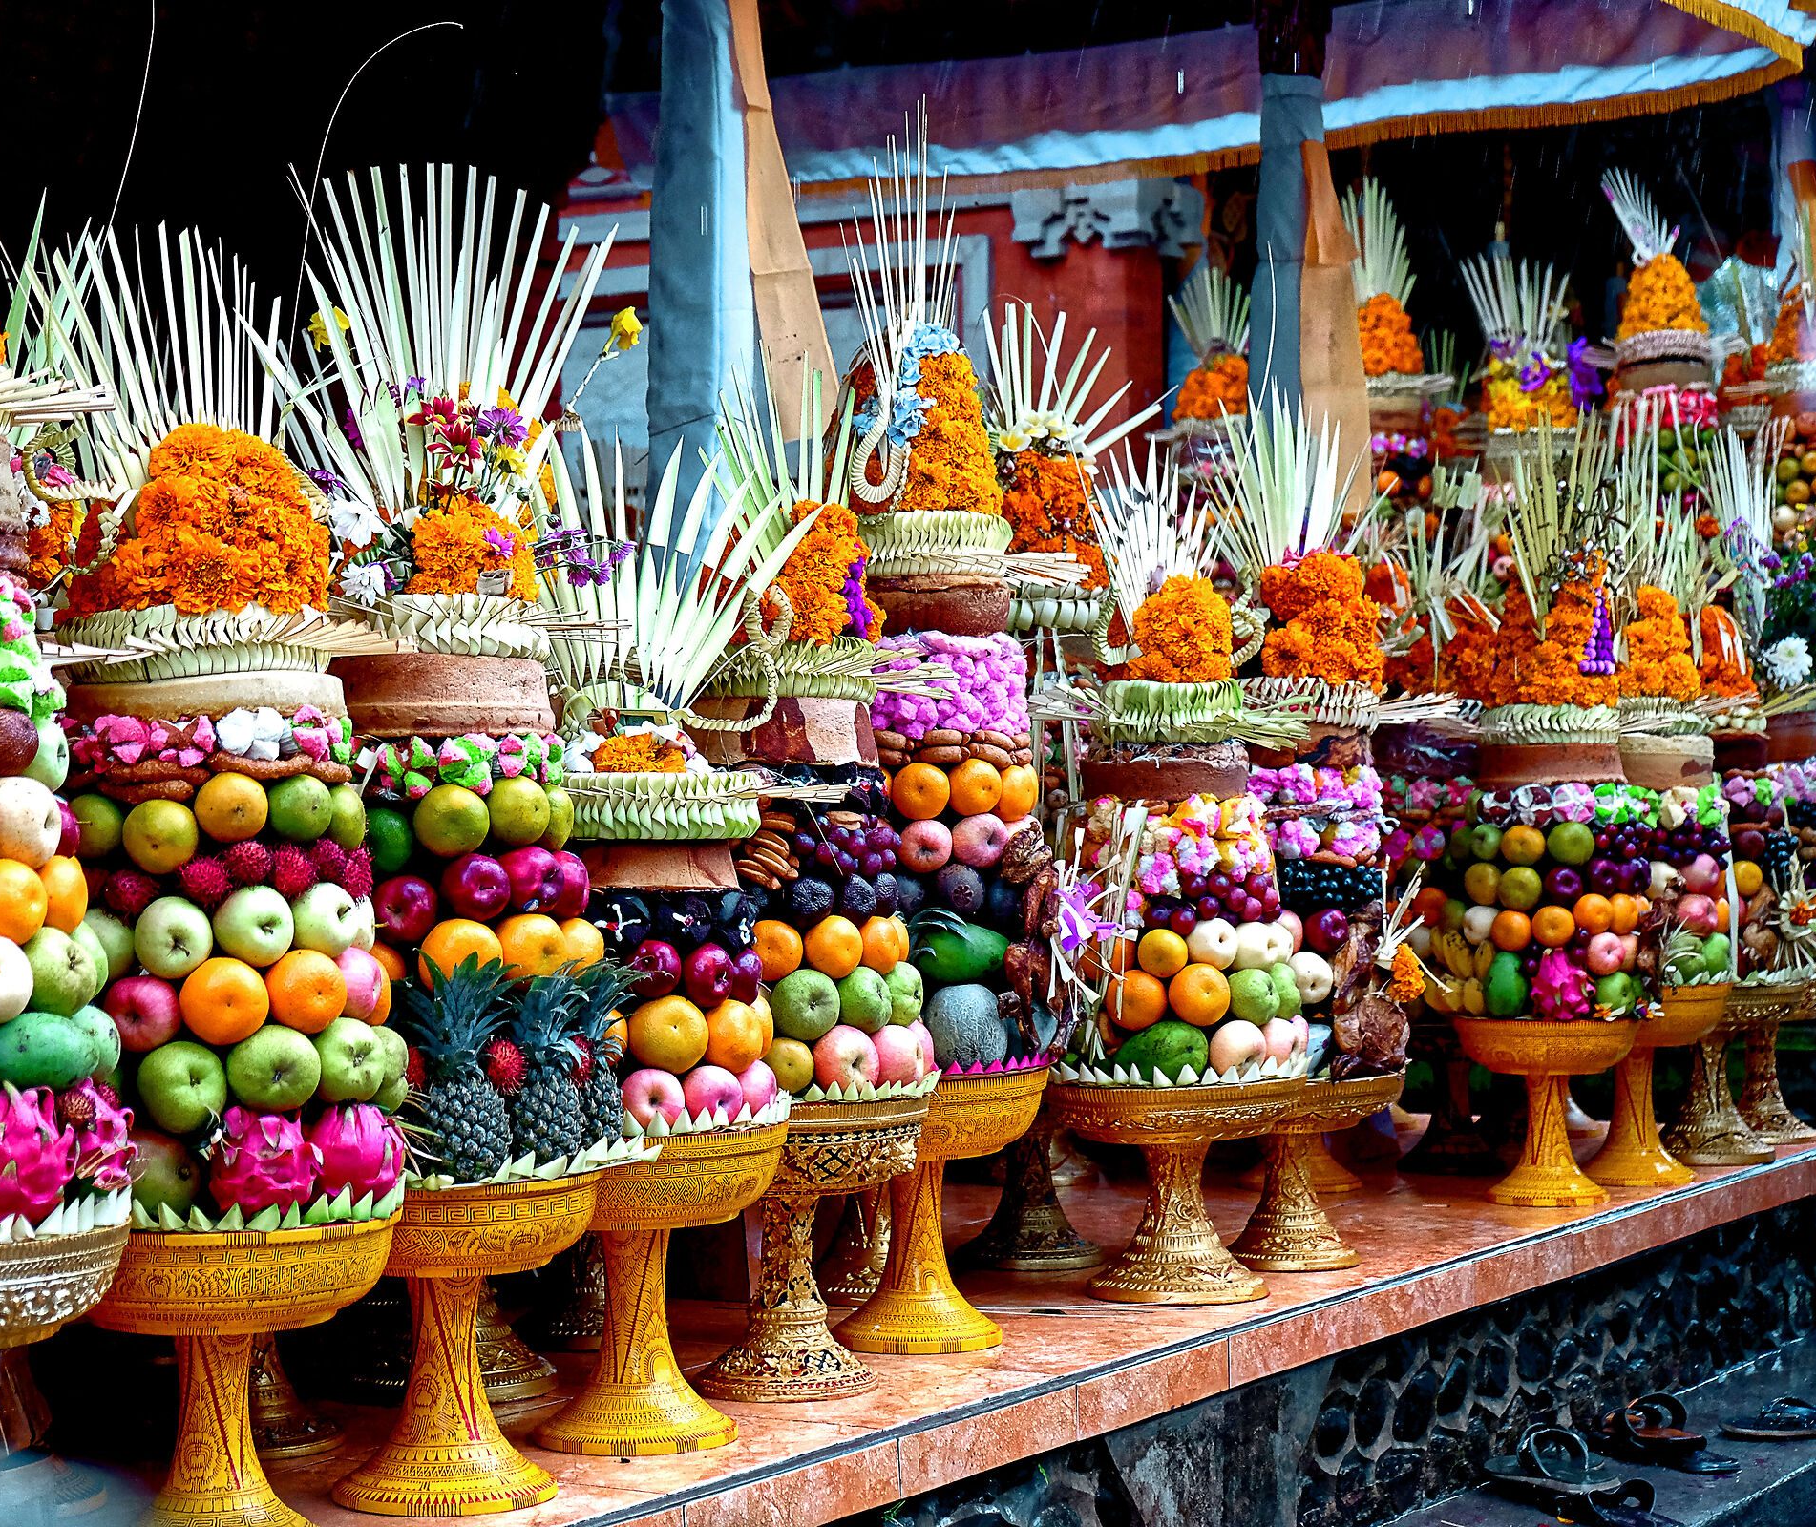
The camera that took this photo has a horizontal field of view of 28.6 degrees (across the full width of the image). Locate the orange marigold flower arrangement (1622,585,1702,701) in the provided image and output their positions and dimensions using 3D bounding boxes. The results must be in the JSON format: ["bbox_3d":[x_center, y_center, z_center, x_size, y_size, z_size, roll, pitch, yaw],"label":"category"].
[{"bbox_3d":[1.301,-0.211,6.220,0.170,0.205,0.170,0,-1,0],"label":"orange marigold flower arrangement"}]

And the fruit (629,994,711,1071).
[{"bbox_3d":[-0.243,0.273,3.617,0.081,0.079,0.077,0,-1,0],"label":"fruit"}]

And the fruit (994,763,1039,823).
[{"bbox_3d":[0.131,0.037,4.340,0.066,0.069,0.067,0,-1,0],"label":"fruit"}]

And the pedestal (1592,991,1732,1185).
[{"bbox_3d":[1.272,0.556,6.222,0.330,0.345,0.330,0,-1,0],"label":"pedestal"}]

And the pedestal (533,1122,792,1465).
[{"bbox_3d":[-0.283,0.539,3.714,0.318,0.326,0.318,0,-1,0],"label":"pedestal"}]

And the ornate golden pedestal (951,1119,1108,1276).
[{"bbox_3d":[0.174,0.552,5.132,0.310,0.330,0.310,0,-1,0],"label":"ornate golden pedestal"}]

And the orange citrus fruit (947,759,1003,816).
[{"bbox_3d":[0.081,0.028,4.300,0.067,0.068,0.067,0,-1,0],"label":"orange citrus fruit"}]

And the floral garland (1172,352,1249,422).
[{"bbox_3d":[0.827,-1.013,9.600,0.220,0.190,0.220,0,-1,0],"label":"floral garland"}]

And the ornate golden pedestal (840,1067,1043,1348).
[{"bbox_3d":[0.011,0.542,4.378,0.325,0.334,0.325,0,-1,0],"label":"ornate golden pedestal"}]

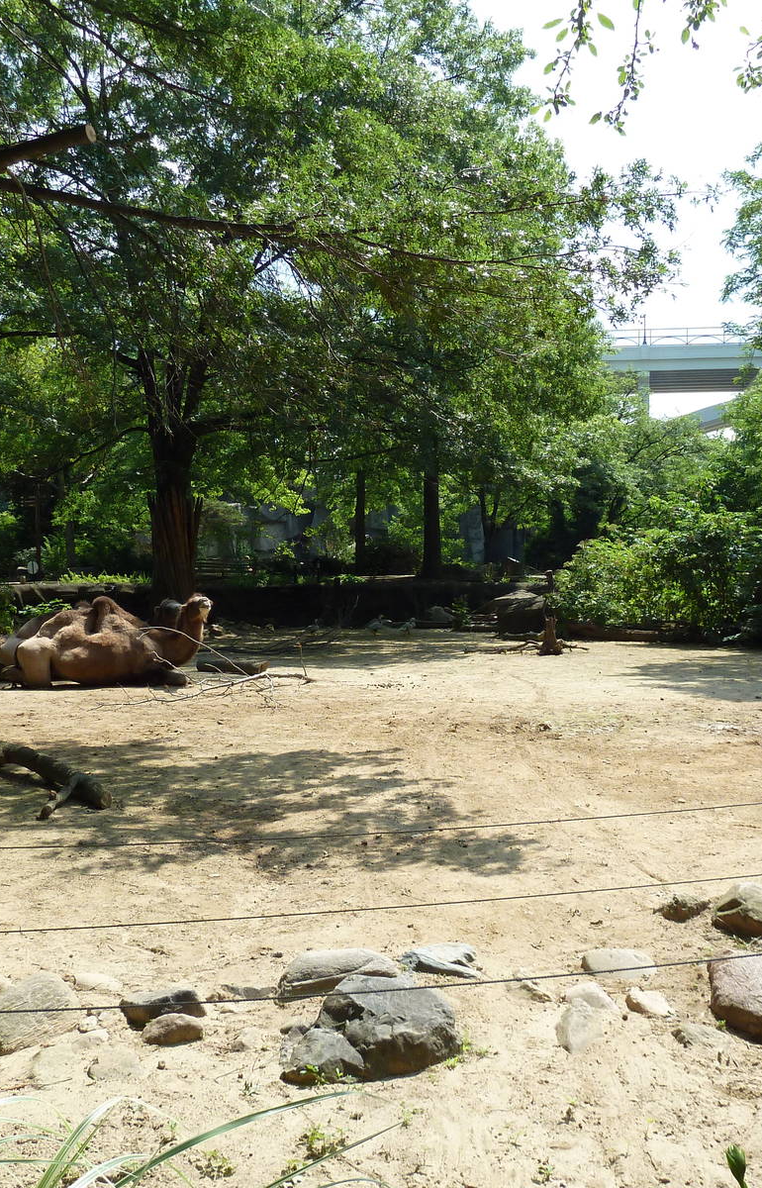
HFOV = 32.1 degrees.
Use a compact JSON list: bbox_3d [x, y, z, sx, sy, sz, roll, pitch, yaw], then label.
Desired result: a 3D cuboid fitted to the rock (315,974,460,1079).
[{"bbox_3d":[0.025,1.567,4.891,0.539,0.294,0.404,0,2,0],"label":"rock"}]

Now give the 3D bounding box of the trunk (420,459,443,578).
[{"bbox_3d":[1.415,-2.088,37.000,0.560,3.313,0.560,0,2,0],"label":"trunk"}]

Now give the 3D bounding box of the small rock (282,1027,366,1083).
[{"bbox_3d":[-0.206,1.621,4.745,0.300,0.170,0.230,0,2,0],"label":"small rock"}]

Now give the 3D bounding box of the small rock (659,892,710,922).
[{"bbox_3d":[1.561,1.596,6.814,0.267,0.112,0.187,0,2,13],"label":"small rock"}]

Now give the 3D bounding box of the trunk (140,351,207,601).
[{"bbox_3d":[-4.686,-2.280,30.000,1.450,6.380,1.300,0,2,0],"label":"trunk"}]

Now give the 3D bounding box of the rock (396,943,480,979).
[{"bbox_3d":[0.254,1.613,5.912,0.350,0.120,0.240,0,2,0],"label":"rock"}]

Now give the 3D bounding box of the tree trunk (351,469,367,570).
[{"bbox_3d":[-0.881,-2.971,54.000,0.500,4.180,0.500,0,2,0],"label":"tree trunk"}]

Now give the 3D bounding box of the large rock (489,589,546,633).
[{"bbox_3d":[3.215,0.390,30.897,1.326,0.974,1.127,0,2,6],"label":"large rock"}]

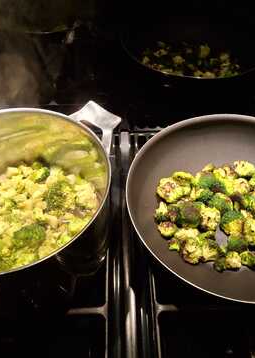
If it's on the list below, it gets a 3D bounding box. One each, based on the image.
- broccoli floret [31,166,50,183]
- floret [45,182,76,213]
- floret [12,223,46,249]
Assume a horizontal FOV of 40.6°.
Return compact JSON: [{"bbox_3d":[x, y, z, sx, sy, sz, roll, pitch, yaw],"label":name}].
[{"bbox_3d":[-0.124,-0.006,0.492,0.027,0.020,0.024,-3,51,0],"label":"broccoli floret"},{"bbox_3d":[-0.091,0.024,0.467,0.040,0.030,0.041,-3,51,0],"label":"floret"},{"bbox_3d":[-0.123,0.070,0.429,0.042,0.030,0.032,-3,51,0],"label":"floret"}]

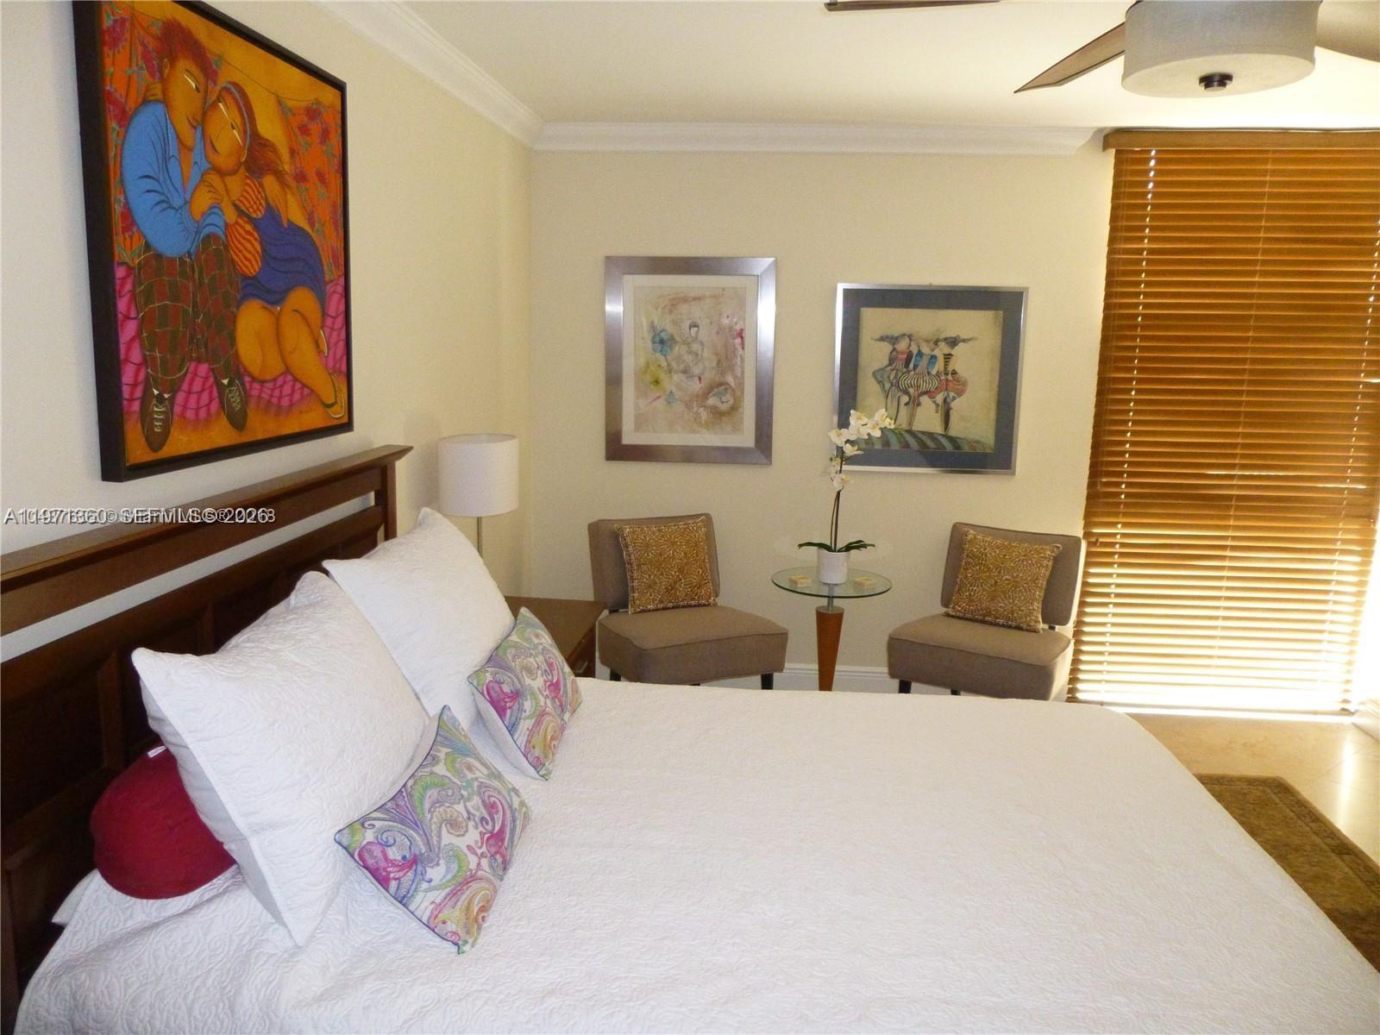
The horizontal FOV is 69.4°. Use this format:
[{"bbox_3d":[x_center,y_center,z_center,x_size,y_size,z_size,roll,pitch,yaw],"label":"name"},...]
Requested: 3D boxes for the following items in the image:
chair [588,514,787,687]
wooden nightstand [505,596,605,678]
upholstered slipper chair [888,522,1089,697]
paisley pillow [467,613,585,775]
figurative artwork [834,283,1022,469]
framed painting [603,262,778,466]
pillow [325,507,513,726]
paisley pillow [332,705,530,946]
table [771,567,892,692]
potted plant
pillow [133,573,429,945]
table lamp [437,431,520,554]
[{"bbox_3d":[-0.030,0.454,4.051,0.600,0.830,0.650,-4,11,-25],"label":"chair"},{"bbox_3d":[-0.588,0.701,3.369,0.490,0.670,0.740,2,11,6],"label":"wooden nightstand"},{"bbox_3d":[1.213,0.516,4.029,0.600,0.860,0.650,7,12,29],"label":"upholstered slipper chair"},{"bbox_3d":[-0.365,0.396,2.356,0.130,0.300,0.480,-32,6,11],"label":"paisley pillow"},{"bbox_3d":[0.994,-0.573,4.175,0.768,0.770,0.025,2,10,5],"label":"figurative artwork"},{"bbox_3d":[-0.002,-0.665,4.256,0.718,0.866,0.030,2,10,5],"label":"framed painting"},{"bbox_3d":[-0.609,0.267,2.379,0.180,0.530,0.570,-24,7,10],"label":"pillow"},{"bbox_3d":[-0.441,0.552,1.829,0.130,0.285,0.485,-42,6,12],"label":"paisley pillow"},{"bbox_3d":[0.583,0.584,4.219,0.495,0.630,0.495,2,11,6],"label":"table"},{"bbox_3d":[0.607,-0.079,3.887,0.366,0.670,0.230,2,10,5],"label":"potted plant"},{"bbox_3d":[-0.675,0.384,1.779,0.180,0.530,0.570,-24,7,10],"label":"pillow"},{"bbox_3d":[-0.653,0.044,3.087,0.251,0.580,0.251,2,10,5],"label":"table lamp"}]

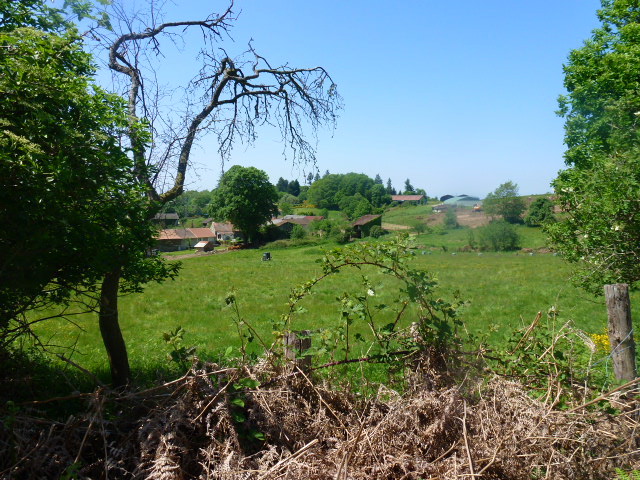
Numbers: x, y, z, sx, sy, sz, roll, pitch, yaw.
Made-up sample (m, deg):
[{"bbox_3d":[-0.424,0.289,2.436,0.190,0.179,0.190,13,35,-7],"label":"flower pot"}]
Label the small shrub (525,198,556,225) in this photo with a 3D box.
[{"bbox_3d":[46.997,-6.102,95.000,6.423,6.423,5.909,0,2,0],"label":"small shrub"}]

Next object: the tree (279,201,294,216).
[{"bbox_3d":[-9.438,-8.874,125.000,4.508,4.508,4.147,0,2,0],"label":"tree"}]

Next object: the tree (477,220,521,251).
[{"bbox_3d":[23.333,-0.588,58.000,5.752,3.922,5.292,0,2,0],"label":"tree"}]

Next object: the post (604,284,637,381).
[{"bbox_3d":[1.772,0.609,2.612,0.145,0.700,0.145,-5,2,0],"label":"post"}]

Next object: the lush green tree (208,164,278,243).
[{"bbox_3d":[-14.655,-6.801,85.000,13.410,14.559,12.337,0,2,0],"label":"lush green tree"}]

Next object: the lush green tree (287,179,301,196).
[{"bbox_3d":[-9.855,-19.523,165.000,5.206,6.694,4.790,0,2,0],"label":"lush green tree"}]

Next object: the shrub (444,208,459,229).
[{"bbox_3d":[32.601,-5.330,110.000,3.471,4.958,3.193,0,2,0],"label":"shrub"}]

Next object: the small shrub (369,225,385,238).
[{"bbox_3d":[10.824,-1.628,85.000,3.065,2.682,2.820,0,2,0],"label":"small shrub"}]

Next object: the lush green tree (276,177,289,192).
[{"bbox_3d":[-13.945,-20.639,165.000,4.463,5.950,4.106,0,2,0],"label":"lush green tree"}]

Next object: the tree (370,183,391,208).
[{"bbox_3d":[19.771,-14.543,145.000,6.536,8.497,6.013,0,2,0],"label":"tree"}]

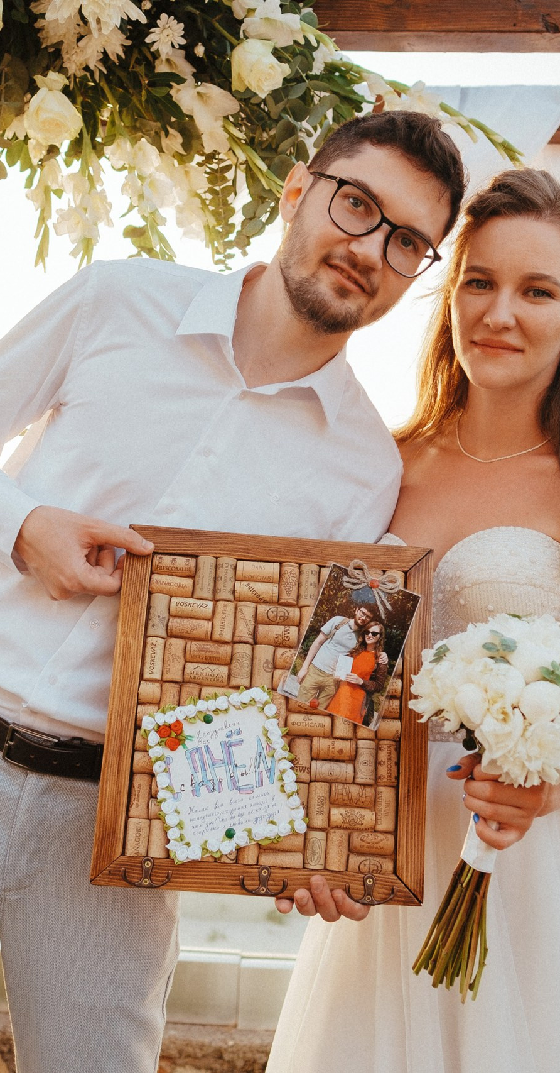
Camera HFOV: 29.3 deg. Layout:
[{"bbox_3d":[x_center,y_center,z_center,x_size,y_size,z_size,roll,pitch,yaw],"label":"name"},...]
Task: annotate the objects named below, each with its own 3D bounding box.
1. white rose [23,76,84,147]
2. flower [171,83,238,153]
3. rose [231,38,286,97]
[{"bbox_3d":[-0.310,-0.582,1.470,0.083,0.096,0.080,0,27,-7],"label":"white rose"},{"bbox_3d":[-0.107,-0.595,1.520,0.096,0.099,0.080,0,12,-18],"label":"flower"},{"bbox_3d":[-0.031,-0.655,1.500,0.076,0.081,0.075,0,15,-18],"label":"rose"}]

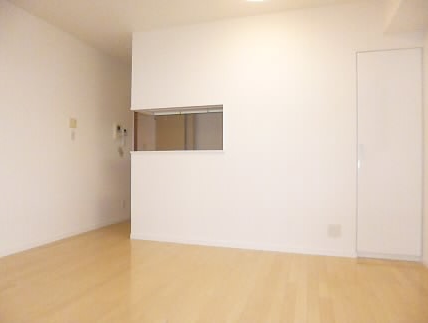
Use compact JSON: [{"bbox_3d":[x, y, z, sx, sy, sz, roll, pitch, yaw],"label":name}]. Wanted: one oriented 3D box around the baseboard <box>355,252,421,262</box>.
[{"bbox_3d":[1.645,0.905,2.814,0.540,0.050,0.015,0,0,17],"label":"baseboard"}]

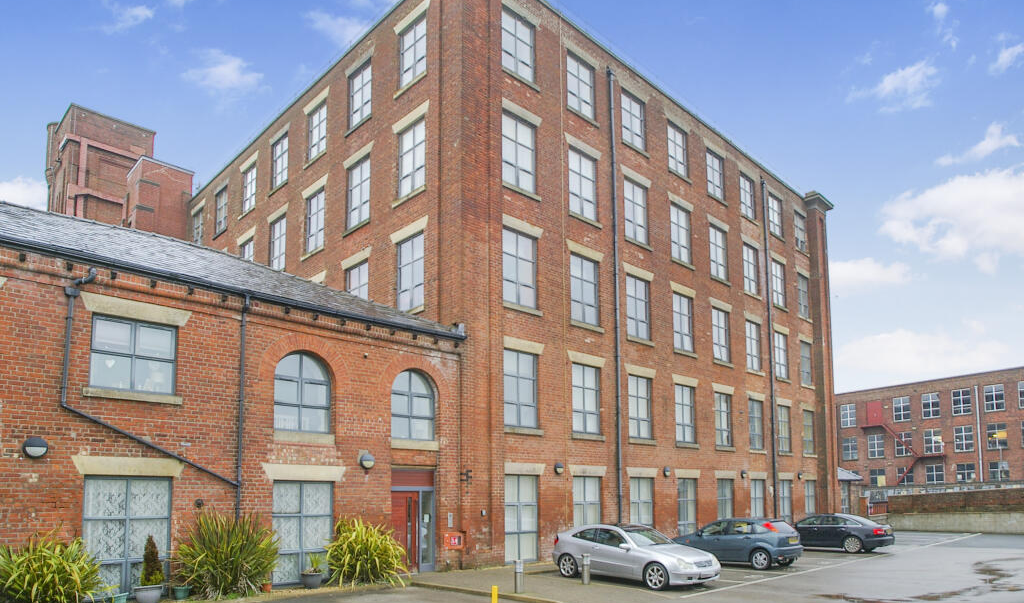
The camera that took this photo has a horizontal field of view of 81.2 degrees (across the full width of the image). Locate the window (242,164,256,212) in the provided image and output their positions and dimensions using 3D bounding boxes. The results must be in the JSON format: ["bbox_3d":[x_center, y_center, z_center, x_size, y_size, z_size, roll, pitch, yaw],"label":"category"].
[{"bbox_3d":[-11.880,-5.113,27.182,1.345,2.051,0.150,-7,-9,41],"label":"window"}]

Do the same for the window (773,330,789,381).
[{"bbox_3d":[13.683,2.742,30.300,1.420,2.280,0.150,14,-19,-42],"label":"window"}]

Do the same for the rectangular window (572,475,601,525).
[{"bbox_3d":[2.448,7.015,19.600,1.415,2.463,0.150,6,-9,-42],"label":"rectangular window"}]

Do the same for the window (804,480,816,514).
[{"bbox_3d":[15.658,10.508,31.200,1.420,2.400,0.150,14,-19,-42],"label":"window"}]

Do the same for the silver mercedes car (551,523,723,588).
[{"bbox_3d":[3.104,6.506,15.500,1.740,1.400,4.340,13,-19,-40],"label":"silver mercedes car"}]

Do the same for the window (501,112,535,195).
[{"bbox_3d":[0.210,-4.732,19.139,1.471,2.334,0.150,6,-9,-42],"label":"window"}]

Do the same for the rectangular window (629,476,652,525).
[{"bbox_3d":[4.658,7.618,21.528,1.413,2.455,0.150,6,-9,-42],"label":"rectangular window"}]

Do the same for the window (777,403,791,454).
[{"bbox_3d":[13.532,6.385,29.756,1.385,2.227,0.150,6,-9,-42],"label":"window"}]

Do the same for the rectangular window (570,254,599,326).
[{"bbox_3d":[2.480,-0.371,20.618,1.471,2.338,0.150,6,-9,-42],"label":"rectangular window"}]

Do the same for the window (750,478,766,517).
[{"bbox_3d":[11.170,9.395,27.208,1.284,2.424,0.150,6,-9,-42],"label":"window"}]

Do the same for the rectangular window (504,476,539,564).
[{"bbox_3d":[0.253,6.422,17.685,1.348,2.472,0.150,6,-9,-42],"label":"rectangular window"}]

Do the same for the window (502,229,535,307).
[{"bbox_3d":[0.259,-0.991,18.200,1.420,2.300,0.150,14,-19,-42],"label":"window"}]

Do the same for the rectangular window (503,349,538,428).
[{"bbox_3d":[0.248,2.683,18.181,1.406,2.299,0.150,6,-9,-42],"label":"rectangular window"}]

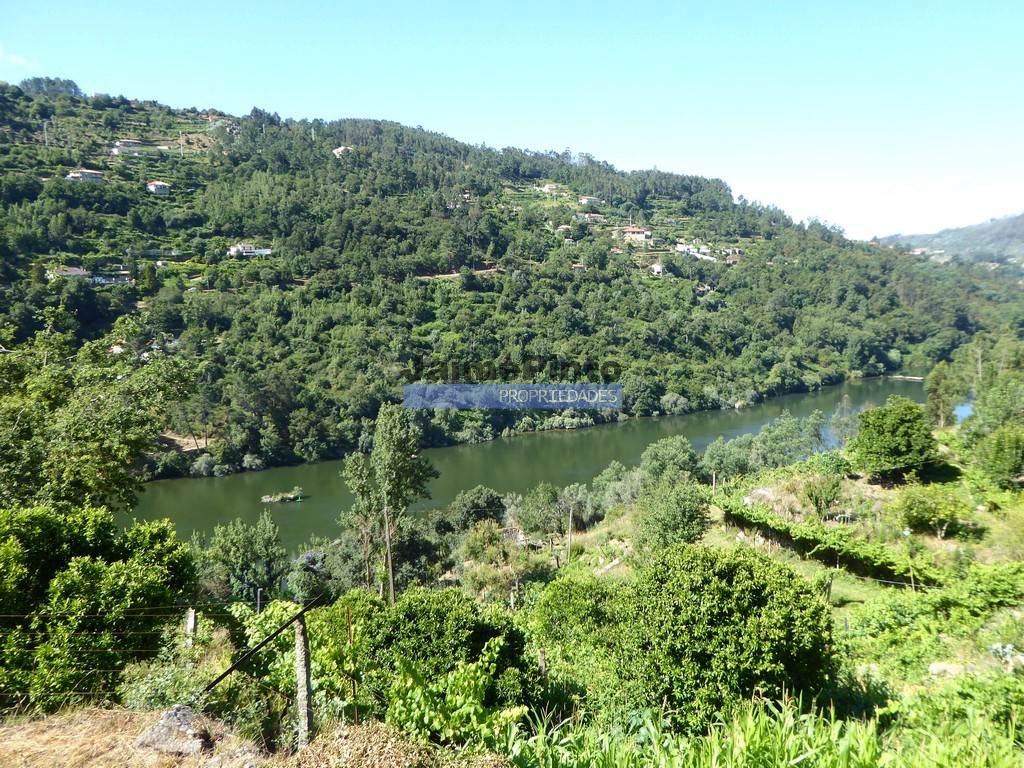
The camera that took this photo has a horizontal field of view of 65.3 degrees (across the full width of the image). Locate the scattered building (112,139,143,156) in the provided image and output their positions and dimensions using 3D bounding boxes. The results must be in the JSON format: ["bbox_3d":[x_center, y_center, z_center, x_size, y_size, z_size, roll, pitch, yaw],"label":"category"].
[{"bbox_3d":[-204.598,-125.845,425.000,13.000,7.600,8.500,-9,12,-41],"label":"scattered building"}]

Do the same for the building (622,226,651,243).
[{"bbox_3d":[67.028,-80.218,430.000,12.500,8.200,10.000,3,10,25],"label":"building"}]

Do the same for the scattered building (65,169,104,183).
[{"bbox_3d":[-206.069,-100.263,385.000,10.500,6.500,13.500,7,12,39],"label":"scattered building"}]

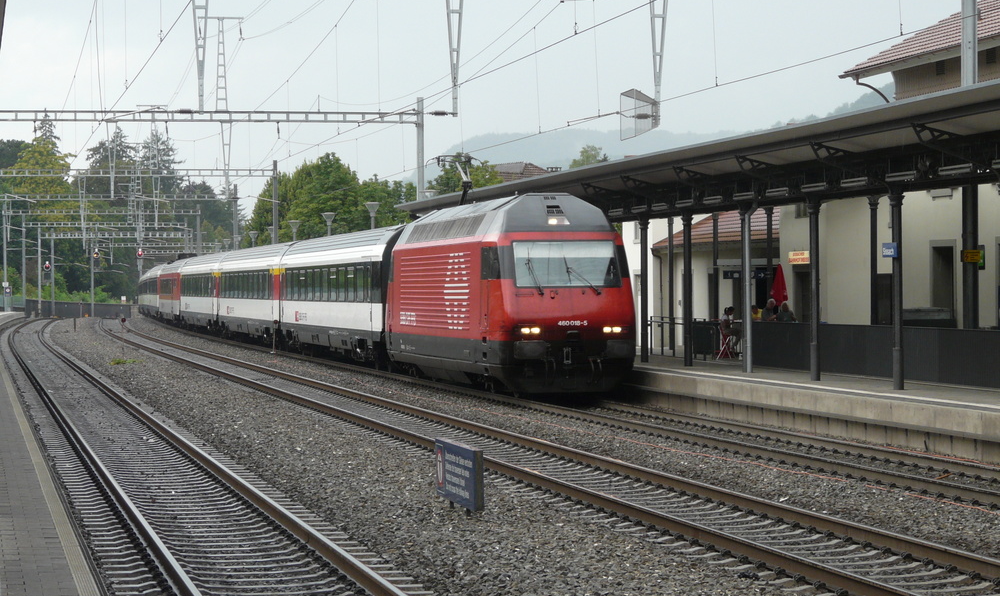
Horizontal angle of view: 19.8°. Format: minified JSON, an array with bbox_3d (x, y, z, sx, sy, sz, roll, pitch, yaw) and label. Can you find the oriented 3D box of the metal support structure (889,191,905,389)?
[{"bbox_3d":[6.546,-0.124,47.100,0.260,3.270,0.260,0,0,-10],"label":"metal support structure"}]

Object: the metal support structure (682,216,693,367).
[{"bbox_3d":[4.017,-0.186,61.100,0.240,3.330,0.240,0,0,-10],"label":"metal support structure"}]

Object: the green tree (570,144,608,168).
[{"bbox_3d":[6.012,-5.149,190.000,6.000,10.500,6.000,0,0,0],"label":"green tree"}]

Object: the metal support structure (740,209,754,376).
[{"bbox_3d":[4.867,-0.168,56.400,0.270,3.320,0.260,0,0,-10],"label":"metal support structure"}]

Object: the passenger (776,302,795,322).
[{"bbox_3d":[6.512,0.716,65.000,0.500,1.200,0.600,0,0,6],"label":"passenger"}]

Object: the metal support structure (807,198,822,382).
[{"bbox_3d":[5.700,-0.154,51.700,0.260,3.320,0.260,0,0,-10],"label":"metal support structure"}]

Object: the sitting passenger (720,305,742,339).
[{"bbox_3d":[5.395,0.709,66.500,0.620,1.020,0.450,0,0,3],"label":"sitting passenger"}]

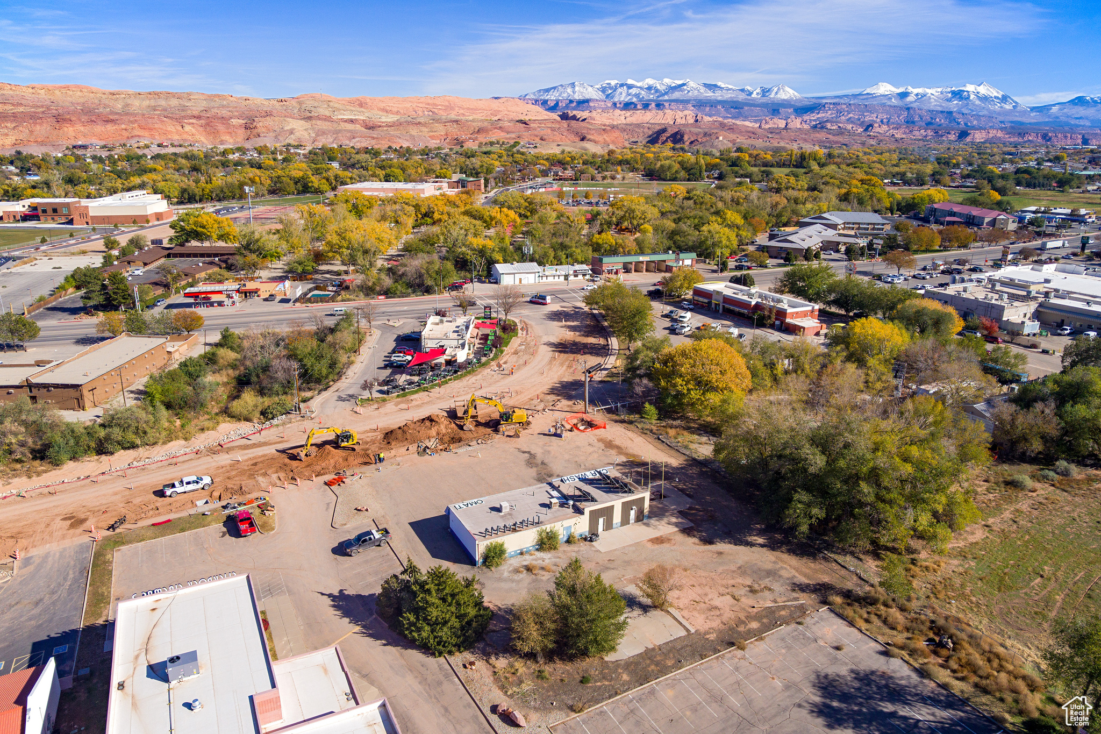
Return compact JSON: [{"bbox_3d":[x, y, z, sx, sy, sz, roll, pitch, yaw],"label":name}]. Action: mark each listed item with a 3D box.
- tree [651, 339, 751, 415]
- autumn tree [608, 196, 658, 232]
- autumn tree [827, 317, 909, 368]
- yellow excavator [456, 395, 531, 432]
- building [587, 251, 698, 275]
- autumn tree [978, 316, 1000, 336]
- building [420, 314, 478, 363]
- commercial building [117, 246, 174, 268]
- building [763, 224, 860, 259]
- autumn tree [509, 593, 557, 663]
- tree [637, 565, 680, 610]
[{"bbox_3d":[27.688,1.711,128.963,17.800,13.200,17.000,1,17,0],"label":"tree"},{"bbox_3d":[44.520,-80.070,373.930,25.000,19.500,25.000,3,18,6],"label":"autumn tree"},{"bbox_3d":[71.600,-5.290,158.760,16.500,11.500,16.500,9,19,24],"label":"autumn tree"},{"bbox_3d":[-9.440,7.700,120.080,10.800,5.600,3.300,-2,18,-10],"label":"yellow excavator"},{"bbox_3d":[36.310,-40.240,271.950,42.000,6.100,8.600,-8,20,-25],"label":"building"},{"bbox_3d":[115.402,-10.748,184.724,5.200,5.400,5.200,1,17,0],"label":"autumn tree"},{"bbox_3d":[-23.680,-6.810,165.590,12.000,5.100,22.500,0,18,-2],"label":"building"},{"bbox_3d":[-155.890,-42.040,270.870,11.000,3.800,28.500,-2,18,-10],"label":"commercial building"},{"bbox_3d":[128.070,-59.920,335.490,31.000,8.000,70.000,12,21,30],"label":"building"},{"bbox_3d":[-1.563,24.605,65.933,4.700,6.600,4.700,1,17,0],"label":"autumn tree"},{"bbox_3d":[11.386,23.279,73.944,4.400,4.600,4.200,1,17,0],"label":"tree"}]

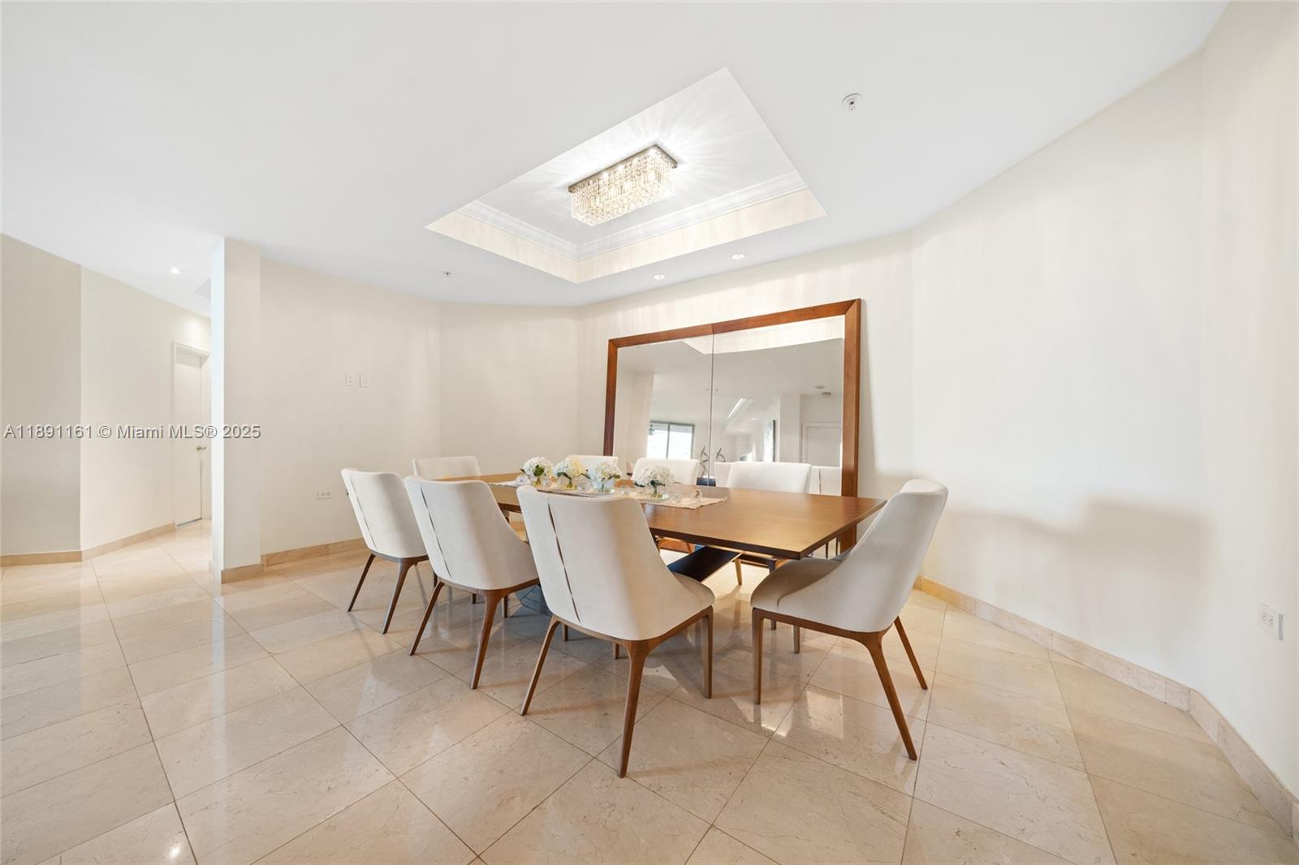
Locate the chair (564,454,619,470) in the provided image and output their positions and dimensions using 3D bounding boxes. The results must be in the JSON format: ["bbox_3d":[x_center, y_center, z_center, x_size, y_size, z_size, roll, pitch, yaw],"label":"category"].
[{"bbox_3d":[-0.665,0.676,3.858,0.578,0.886,0.653,0,-1,37],"label":"chair"}]

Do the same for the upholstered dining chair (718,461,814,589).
[{"bbox_3d":[0.695,0.665,2.825,0.578,0.886,0.653,0,-1,38],"label":"upholstered dining chair"}]

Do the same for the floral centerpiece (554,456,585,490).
[{"bbox_3d":[-0.515,0.263,2.827,0.194,0.205,0.189,0,-1,0],"label":"floral centerpiece"}]

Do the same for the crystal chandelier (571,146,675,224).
[{"bbox_3d":[-0.199,-1.660,3.005,0.772,0.205,0.243,0,-1,37],"label":"crystal chandelier"}]

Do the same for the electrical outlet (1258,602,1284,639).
[{"bbox_3d":[1.800,0.545,1.256,0.010,0.073,0.115,-1,-1,36],"label":"electrical outlet"}]

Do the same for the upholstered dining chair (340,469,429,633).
[{"bbox_3d":[-1.515,0.665,2.733,0.578,0.886,0.653,0,-1,36],"label":"upholstered dining chair"}]

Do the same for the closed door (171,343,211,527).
[{"bbox_3d":[-6.370,0.053,6.019,0.080,2.360,0.880,0,-1,-29],"label":"closed door"}]

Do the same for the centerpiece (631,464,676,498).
[{"bbox_3d":[0.043,0.268,2.471,0.205,0.189,0.200,0,-1,37],"label":"centerpiece"}]

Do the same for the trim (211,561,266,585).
[{"bbox_3d":[-3.383,1.113,3.538,0.500,0.105,0.270,-1,-1,36],"label":"trim"}]

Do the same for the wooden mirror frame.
[{"bbox_3d":[0.573,0.057,4.119,2.560,2.220,0.070,-1,-6,34],"label":"wooden mirror frame"}]

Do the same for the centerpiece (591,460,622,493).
[{"bbox_3d":[-0.280,0.281,2.807,0.215,0.205,0.205,0,-1,0],"label":"centerpiece"}]

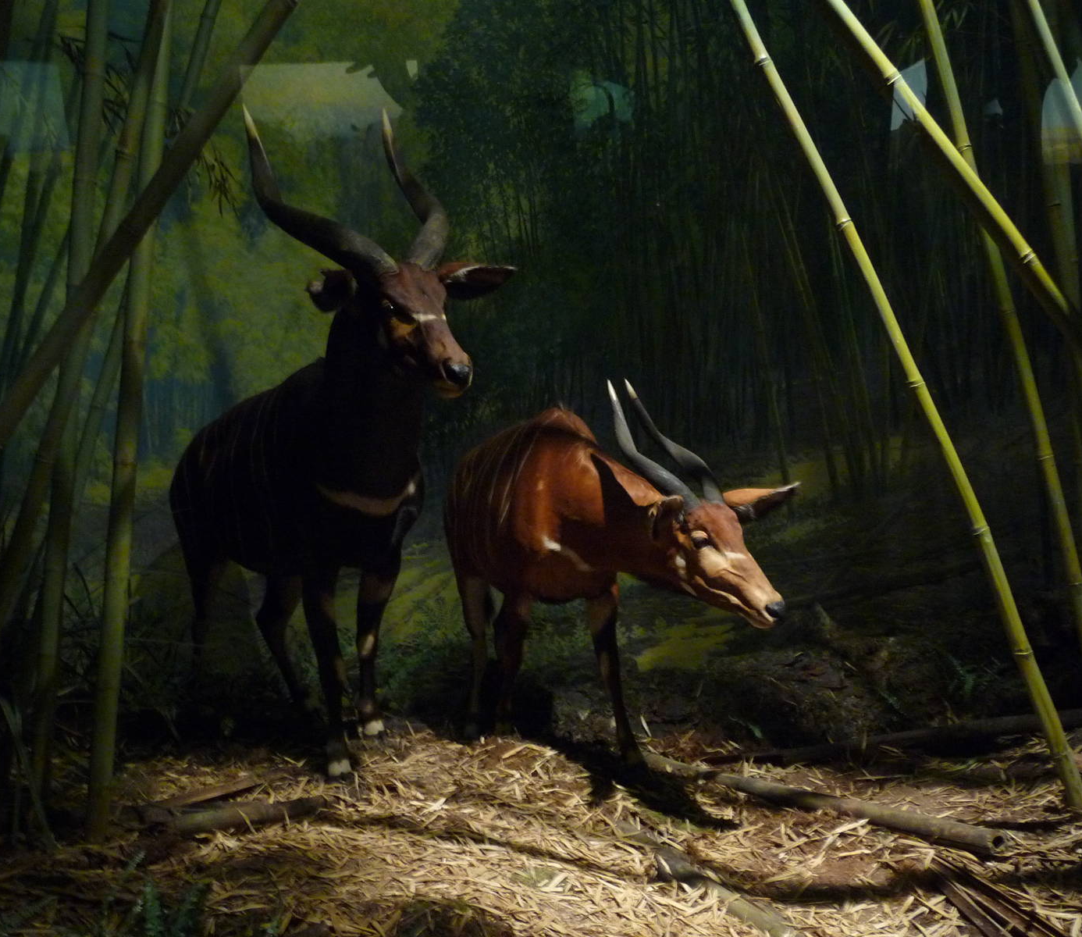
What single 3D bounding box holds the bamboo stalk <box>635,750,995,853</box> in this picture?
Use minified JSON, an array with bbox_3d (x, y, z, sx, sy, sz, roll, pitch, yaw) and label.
[{"bbox_3d":[0.700,0.878,2.715,1.005,0.065,0.065,0,0,42],"label":"bamboo stalk"}]

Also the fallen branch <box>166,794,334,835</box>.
[{"bbox_3d":[-0.744,0.883,2.595,0.396,0.058,0.060,3,-1,-25],"label":"fallen branch"}]

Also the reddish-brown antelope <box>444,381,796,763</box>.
[{"bbox_3d":[0.195,0.310,3.590,0.660,1.200,1.720,0,0,-26],"label":"reddish-brown antelope"}]

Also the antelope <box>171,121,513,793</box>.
[{"bbox_3d":[-0.790,-0.130,3.440,0.620,2.060,1.780,0,0,-41],"label":"antelope"}]

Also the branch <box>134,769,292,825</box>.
[{"bbox_3d":[-0.877,0.884,2.745,0.050,0.045,0.471,0,-1,38],"label":"branch"}]

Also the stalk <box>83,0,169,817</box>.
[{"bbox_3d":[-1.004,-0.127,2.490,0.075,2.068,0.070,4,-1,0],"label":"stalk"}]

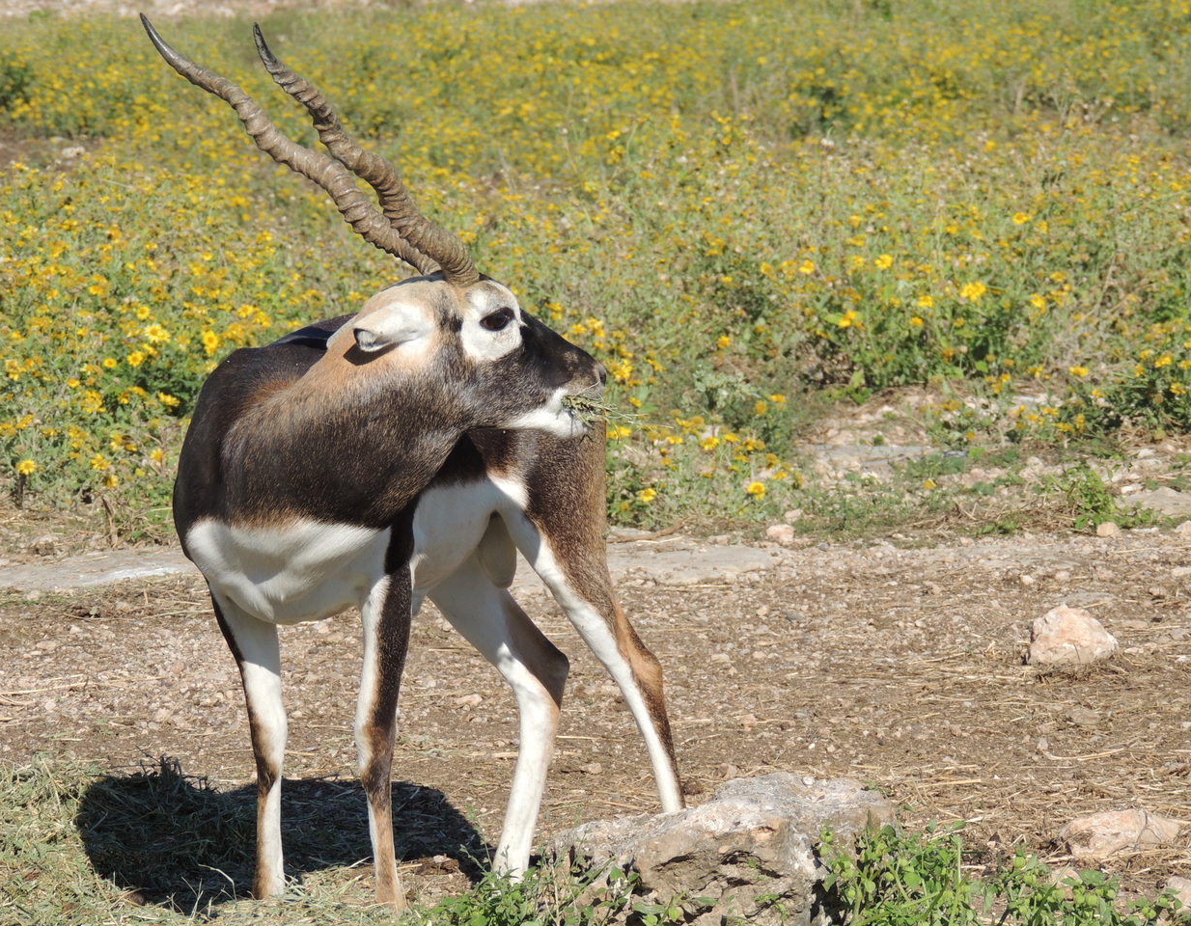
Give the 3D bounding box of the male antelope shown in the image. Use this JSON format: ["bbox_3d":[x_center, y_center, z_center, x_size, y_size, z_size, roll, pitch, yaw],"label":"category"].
[{"bbox_3d":[-0.212,-0.005,9.216,0.497,1.127,1.031,3,6,31],"label":"male antelope"}]

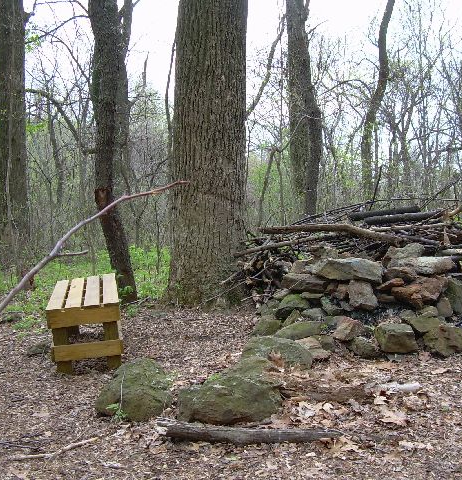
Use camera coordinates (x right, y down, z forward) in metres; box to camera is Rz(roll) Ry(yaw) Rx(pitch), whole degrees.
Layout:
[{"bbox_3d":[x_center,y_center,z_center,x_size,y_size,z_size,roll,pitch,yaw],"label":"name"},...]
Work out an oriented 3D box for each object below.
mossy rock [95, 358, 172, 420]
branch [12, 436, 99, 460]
[{"bbox_3d":[-0.582,0.851,4.157,0.430,0.290,0.460,-2,6,-11],"label":"mossy rock"},{"bbox_3d":[-0.874,1.042,3.539,0.470,0.040,0.110,-4,6,-29],"label":"branch"}]

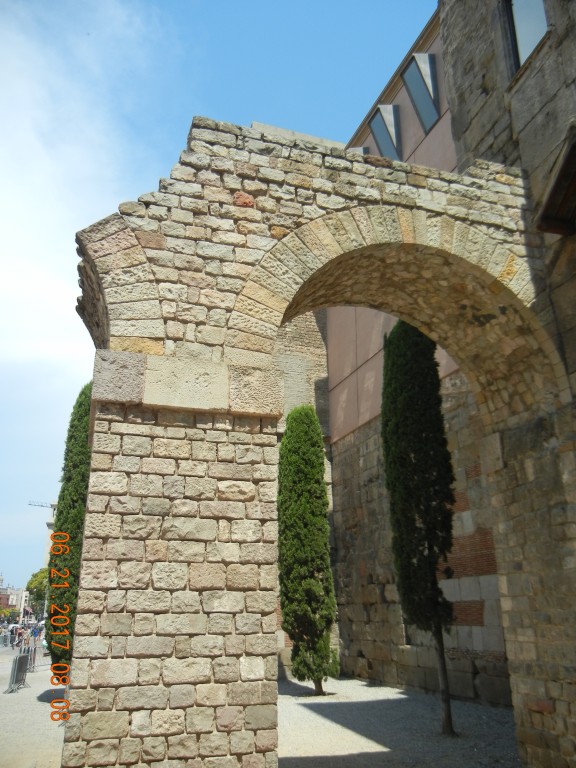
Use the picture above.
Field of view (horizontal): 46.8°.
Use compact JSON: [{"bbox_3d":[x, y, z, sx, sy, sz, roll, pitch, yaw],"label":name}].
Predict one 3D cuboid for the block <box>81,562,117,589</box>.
[{"bbox_3d":[-1.483,1.508,5.229,0.270,0.205,0.170,5,-21,-16],"label":"block"}]

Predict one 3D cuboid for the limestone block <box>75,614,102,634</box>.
[{"bbox_3d":[-1.533,1.841,5.090,0.183,0.152,0.170,5,-21,-16],"label":"limestone block"}]

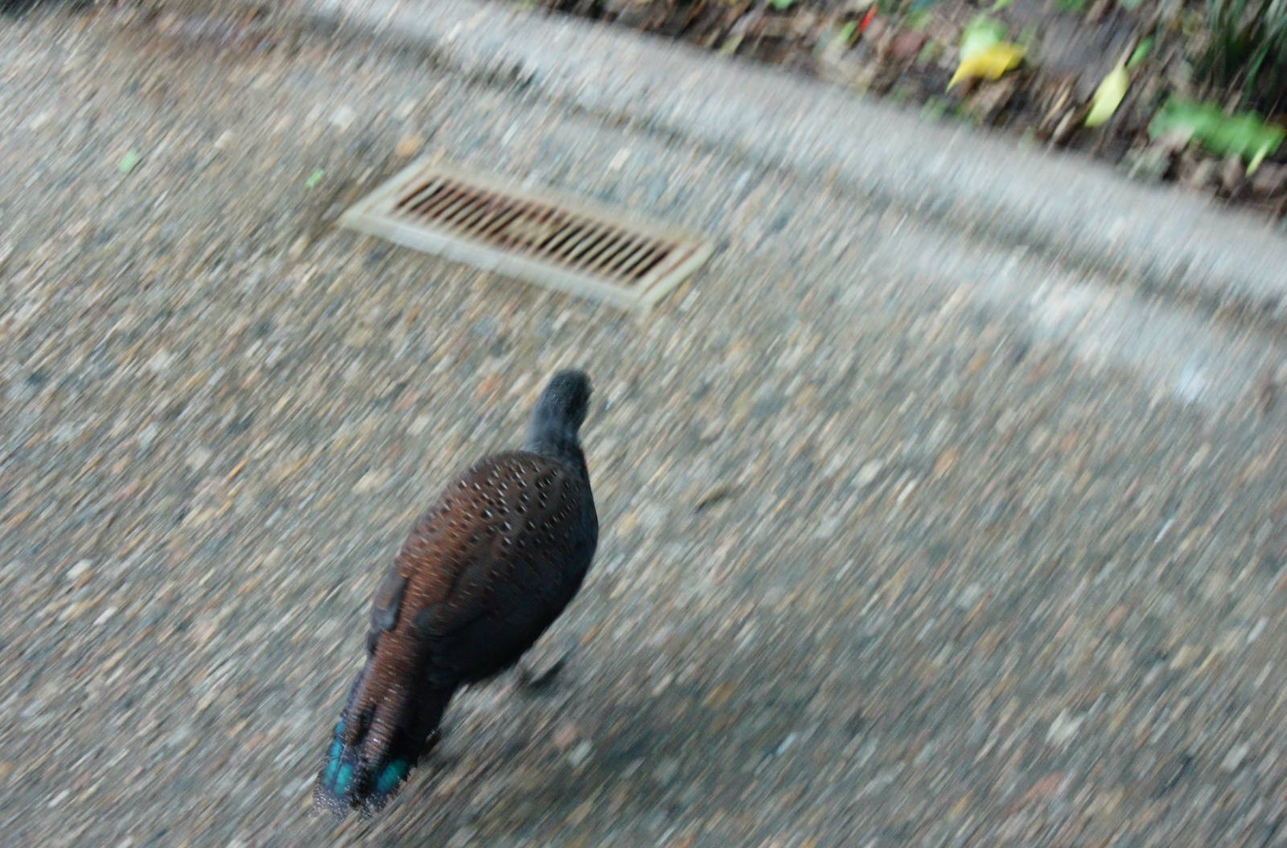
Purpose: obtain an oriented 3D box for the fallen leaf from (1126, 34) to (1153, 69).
[{"bbox_3d":[0.627,-0.469,3.699,0.022,0.020,0.075,17,33,19],"label":"fallen leaf"}]

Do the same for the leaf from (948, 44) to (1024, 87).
[{"bbox_3d":[0.425,-0.444,3.631,0.055,0.030,0.115,27,38,32],"label":"leaf"}]

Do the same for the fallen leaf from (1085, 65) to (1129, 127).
[{"bbox_3d":[0.566,-0.400,3.578,0.035,0.025,0.145,15,33,16],"label":"fallen leaf"}]

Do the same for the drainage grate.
[{"bbox_3d":[-0.132,-0.212,3.346,0.382,0.020,0.182,17,34,20],"label":"drainage grate"}]

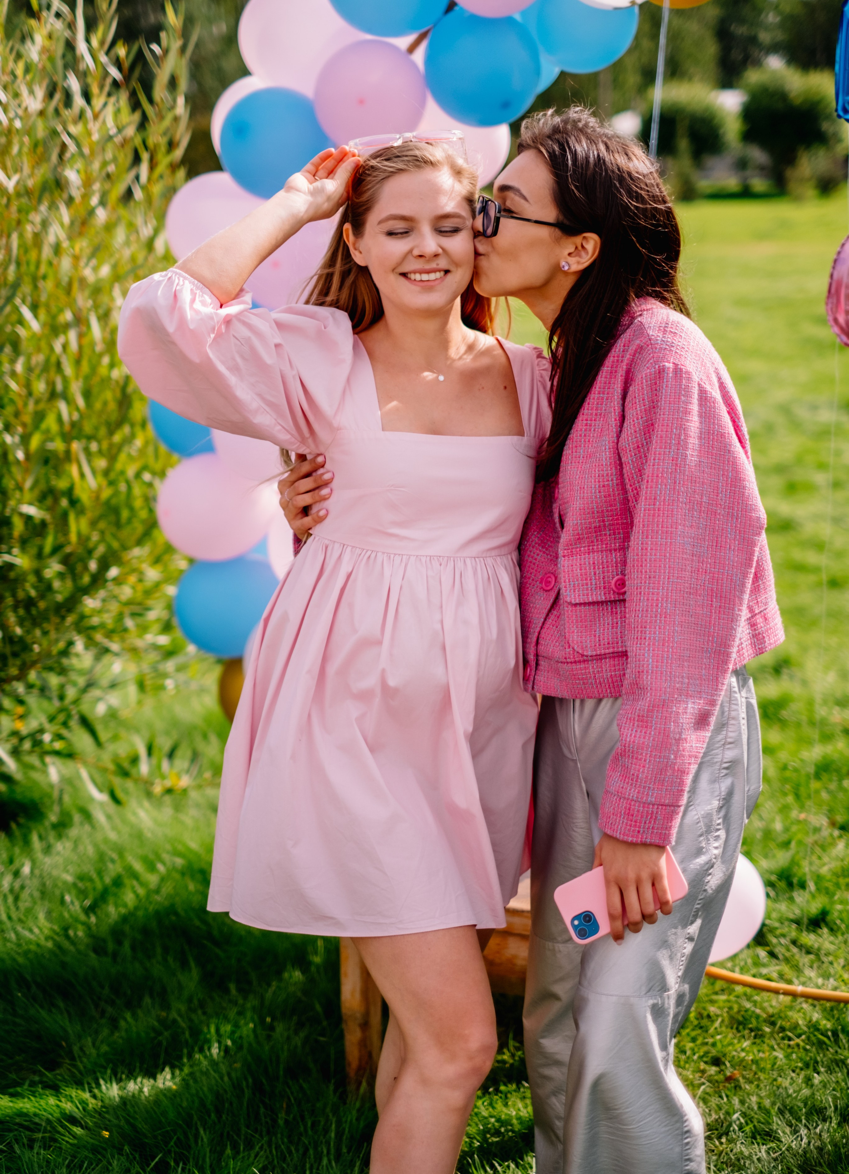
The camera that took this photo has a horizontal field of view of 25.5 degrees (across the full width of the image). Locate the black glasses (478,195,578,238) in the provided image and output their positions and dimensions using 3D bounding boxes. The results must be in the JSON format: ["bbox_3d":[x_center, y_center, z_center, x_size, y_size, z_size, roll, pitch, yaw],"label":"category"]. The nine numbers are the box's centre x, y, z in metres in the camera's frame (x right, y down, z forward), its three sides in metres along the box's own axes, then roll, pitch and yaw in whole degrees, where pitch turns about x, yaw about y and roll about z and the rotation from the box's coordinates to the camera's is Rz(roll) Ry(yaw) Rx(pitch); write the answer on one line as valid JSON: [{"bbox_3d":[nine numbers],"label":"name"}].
[{"bbox_3d":[0.144,-0.443,2.292,0.143,0.050,0.140,7,12,-12],"label":"black glasses"}]

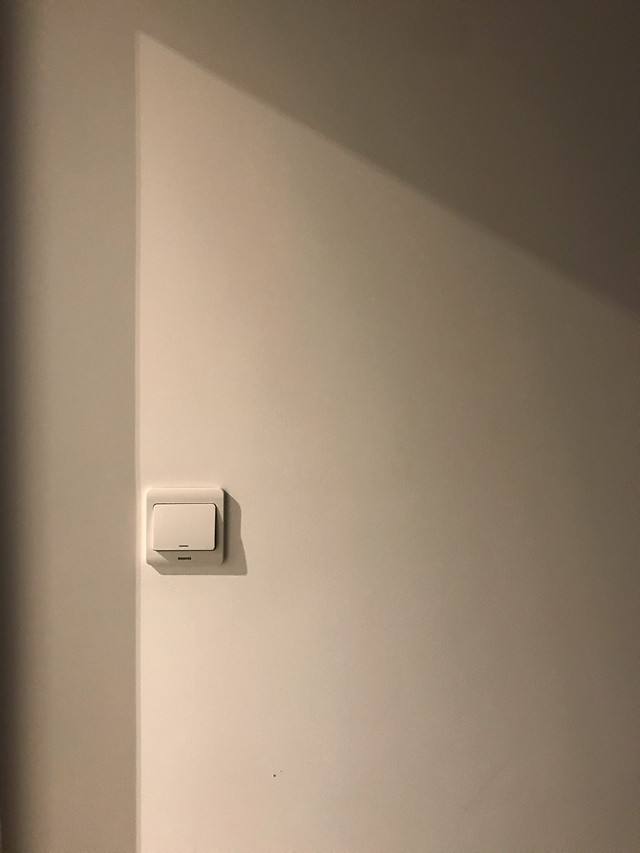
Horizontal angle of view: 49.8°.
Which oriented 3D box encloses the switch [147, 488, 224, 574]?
[{"bbox_3d":[-0.149,0.112,0.763,0.086,0.087,0.013,0,0,0],"label":"switch"}]

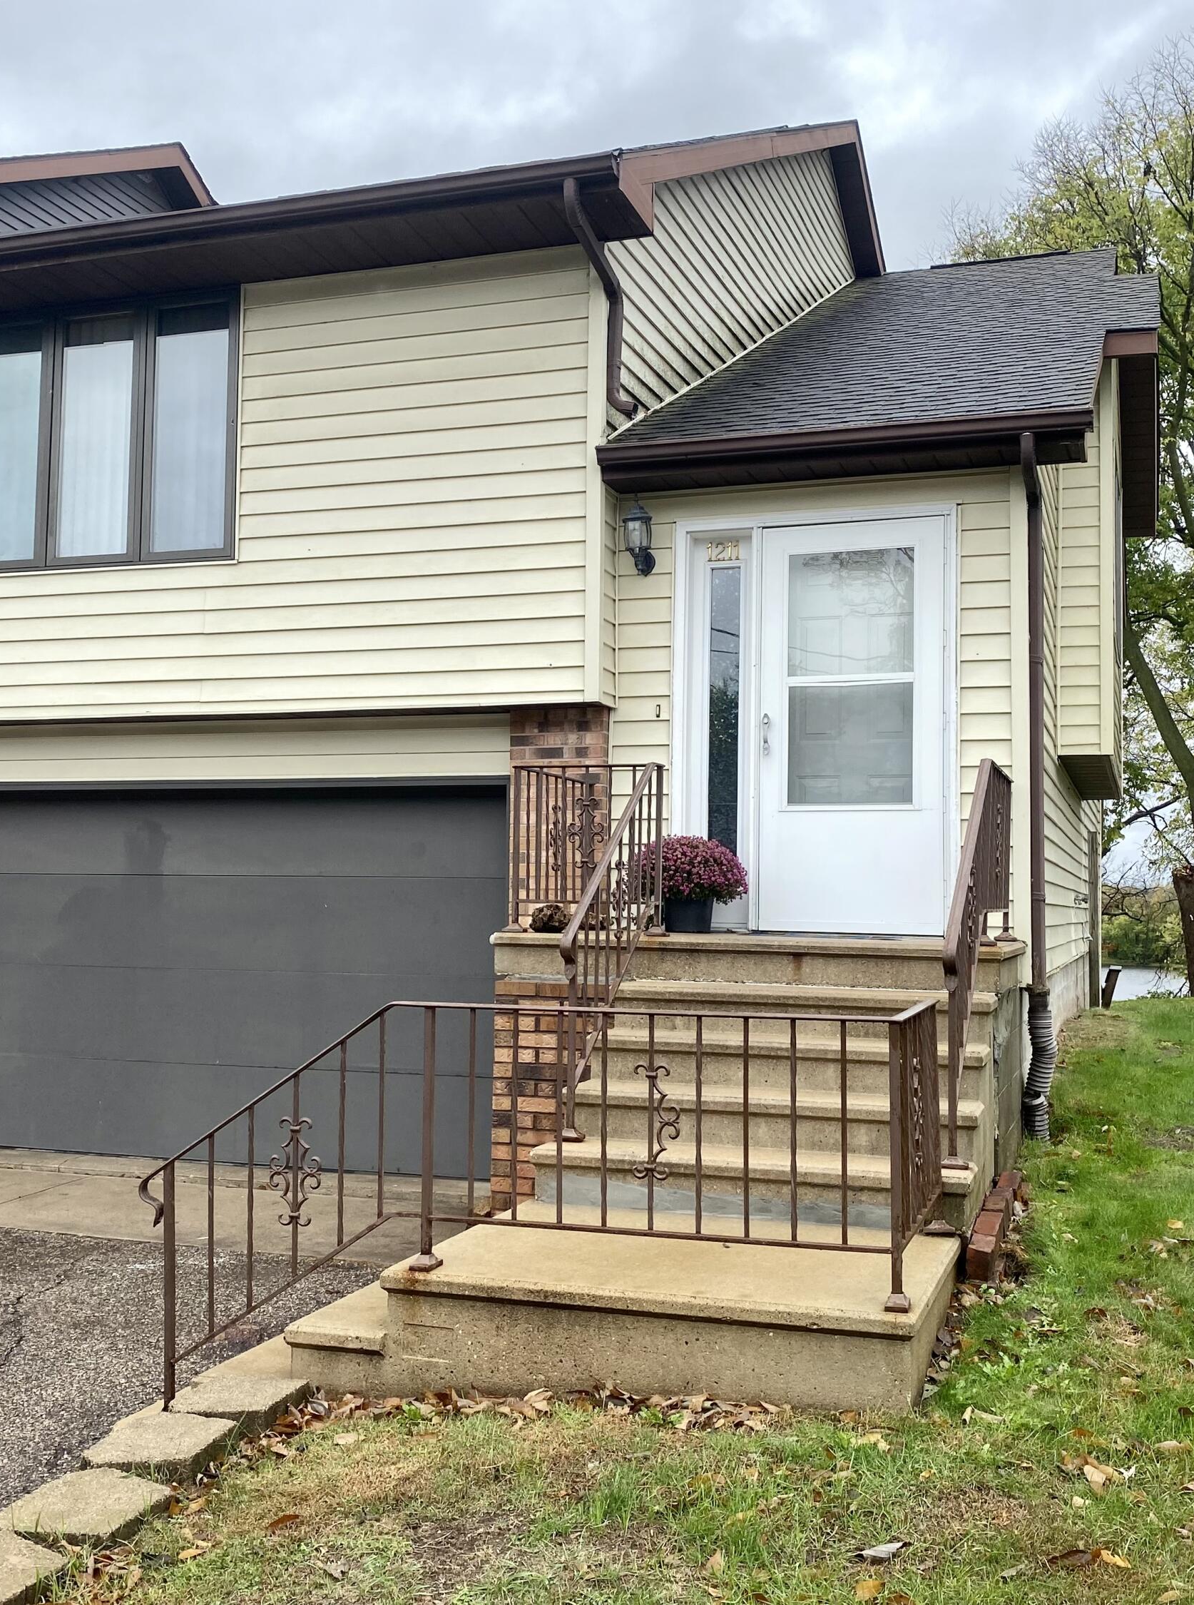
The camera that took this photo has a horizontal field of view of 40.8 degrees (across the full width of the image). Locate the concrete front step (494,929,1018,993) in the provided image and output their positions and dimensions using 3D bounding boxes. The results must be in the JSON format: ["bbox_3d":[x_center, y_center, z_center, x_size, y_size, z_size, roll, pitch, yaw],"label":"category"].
[{"bbox_3d":[0.778,0.720,7.389,2.218,0.165,1.230,0,-4,17],"label":"concrete front step"}]

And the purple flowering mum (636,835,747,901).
[{"bbox_3d":[0.449,0.327,7.764,0.550,0.339,0.528,0,-4,17],"label":"purple flowering mum"}]

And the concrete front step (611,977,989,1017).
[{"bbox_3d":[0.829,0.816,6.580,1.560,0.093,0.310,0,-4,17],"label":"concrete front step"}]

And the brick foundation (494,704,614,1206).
[{"bbox_3d":[-0.175,0.700,7.746,0.960,2.440,1.260,0,-4,17],"label":"brick foundation"}]

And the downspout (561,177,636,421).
[{"bbox_3d":[0.015,-2.448,7.834,0.190,0.940,0.840,0,-4,17],"label":"downspout"}]

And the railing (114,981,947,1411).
[{"bbox_3d":[-0.157,1.262,5.243,2.440,1.260,1.070,0,-4,17],"label":"railing"}]

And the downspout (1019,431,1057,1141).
[{"bbox_3d":[2.029,-0.034,7.424,0.150,3.260,0.750,0,-4,17],"label":"downspout"}]

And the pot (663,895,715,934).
[{"bbox_3d":[0.445,0.533,7.752,0.235,0.200,0.235,0,-4,17],"label":"pot"}]

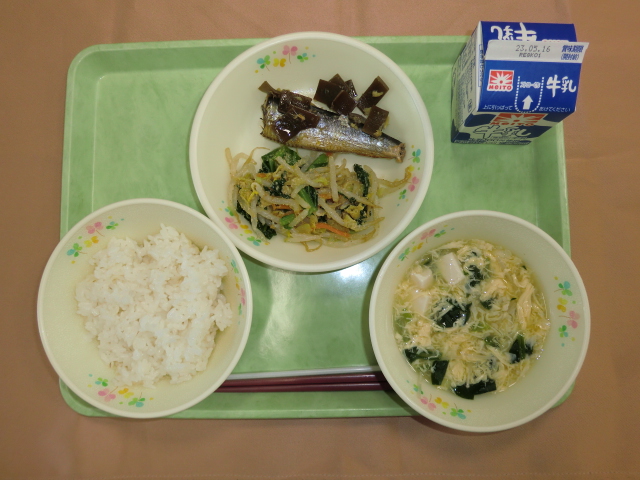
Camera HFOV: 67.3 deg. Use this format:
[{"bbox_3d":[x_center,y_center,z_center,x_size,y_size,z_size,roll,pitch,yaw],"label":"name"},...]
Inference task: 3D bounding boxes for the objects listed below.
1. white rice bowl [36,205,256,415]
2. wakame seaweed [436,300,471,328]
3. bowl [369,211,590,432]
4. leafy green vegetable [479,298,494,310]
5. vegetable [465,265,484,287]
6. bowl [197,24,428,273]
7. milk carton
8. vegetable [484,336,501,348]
[{"bbox_3d":[-0.108,0.044,0.325,0.136,0.054,0.136,0,86,2],"label":"white rice bowl"},{"bbox_3d":[0.088,0.049,0.316,0.023,0.007,0.018,0,86,2],"label":"wakame seaweed"},{"bbox_3d":[0.099,0.051,0.321,0.136,0.054,0.136,0,86,2],"label":"bowl"},{"bbox_3d":[0.108,0.042,0.311,0.011,0.005,0.008,0,86,2],"label":"leafy green vegetable"},{"bbox_3d":[0.101,0.023,0.313,0.013,0.006,0.014,0,86,2],"label":"vegetable"},{"bbox_3d":[-0.005,-0.056,0.335,0.160,0.043,0.160,0,86,2],"label":"bowl"},{"bbox_3d":[0.126,-0.103,0.313,0.058,0.086,0.058,1,86,2],"label":"milk carton"},{"bbox_3d":[0.111,0.066,0.310,0.011,0.005,0.008,0,86,2],"label":"vegetable"}]

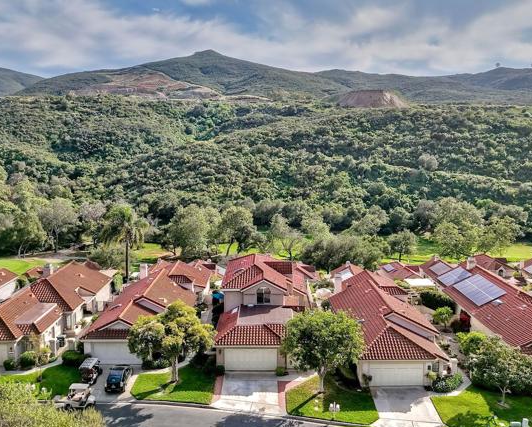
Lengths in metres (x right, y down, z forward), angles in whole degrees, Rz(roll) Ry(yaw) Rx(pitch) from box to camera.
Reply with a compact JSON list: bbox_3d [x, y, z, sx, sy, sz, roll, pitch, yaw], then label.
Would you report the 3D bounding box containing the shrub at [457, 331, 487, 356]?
[{"bbox_3d":[21.604,13.516,48.401,2.900,2.200,2.500,0,10,0],"label":"shrub"}]

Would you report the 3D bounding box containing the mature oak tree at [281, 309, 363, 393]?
[{"bbox_3d":[5.050,12.115,39.968,6.900,7.000,6.700,0,10,0],"label":"mature oak tree"}]

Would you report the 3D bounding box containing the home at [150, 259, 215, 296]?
[{"bbox_3d":[-11.153,8.774,62.049,8.600,5.000,8.500,0,10,0],"label":"home"}]

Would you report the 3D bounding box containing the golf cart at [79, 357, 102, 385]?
[{"bbox_3d":[-16.500,14.852,43.891,1.200,1.850,2.600,0,9,0],"label":"golf cart"}]

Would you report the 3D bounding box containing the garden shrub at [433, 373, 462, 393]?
[{"bbox_3d":[16.607,15.167,42.174,2.600,1.400,1.900,0,10,0],"label":"garden shrub"}]

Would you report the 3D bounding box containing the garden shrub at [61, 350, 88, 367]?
[{"bbox_3d":[-19.050,14.166,45.906,2.600,1.350,1.800,0,9,0],"label":"garden shrub"}]

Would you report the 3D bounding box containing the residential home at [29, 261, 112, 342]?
[{"bbox_3d":[-25.550,9.997,56.622,8.900,5.900,13.500,0,9,0],"label":"residential home"}]

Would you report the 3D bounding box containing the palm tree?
[{"bbox_3d":[-20.587,4.611,66.453,6.800,11.600,6.600,0,10,0],"label":"palm tree"}]

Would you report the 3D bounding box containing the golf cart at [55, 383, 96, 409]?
[{"bbox_3d":[-15.658,14.968,38.133,3.100,1.850,1.300,0,10,0],"label":"golf cart"}]

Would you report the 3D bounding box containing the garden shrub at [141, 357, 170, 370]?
[{"bbox_3d":[-10.517,14.100,44.110,2.600,1.000,1.300,0,10,0],"label":"garden shrub"}]

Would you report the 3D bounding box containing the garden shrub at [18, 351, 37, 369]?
[{"bbox_3d":[-22.650,13.883,44.238,1.500,1.450,1.400,0,9,0],"label":"garden shrub"}]

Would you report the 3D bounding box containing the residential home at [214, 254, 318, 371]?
[{"bbox_3d":[0.450,9.559,51.584,10.300,7.200,19.300,0,9,0],"label":"residential home"}]

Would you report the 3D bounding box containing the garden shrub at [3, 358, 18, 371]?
[{"bbox_3d":[-24.100,14.046,43.555,1.300,1.050,1.200,0,9,0],"label":"garden shrub"}]

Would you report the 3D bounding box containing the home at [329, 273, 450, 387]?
[{"bbox_3d":[12.800,11.620,50.757,9.400,5.500,19.000,0,9,0],"label":"home"}]

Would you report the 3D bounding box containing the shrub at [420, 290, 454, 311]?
[{"bbox_3d":[22.489,11.474,60.638,4.000,1.800,2.400,0,10,0],"label":"shrub"}]

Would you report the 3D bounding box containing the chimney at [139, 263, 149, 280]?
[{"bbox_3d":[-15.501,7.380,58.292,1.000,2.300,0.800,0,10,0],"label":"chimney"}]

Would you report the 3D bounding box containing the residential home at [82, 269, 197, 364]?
[{"bbox_3d":[-13.250,11.098,53.256,10.100,5.500,16.100,0,9,0],"label":"residential home"}]

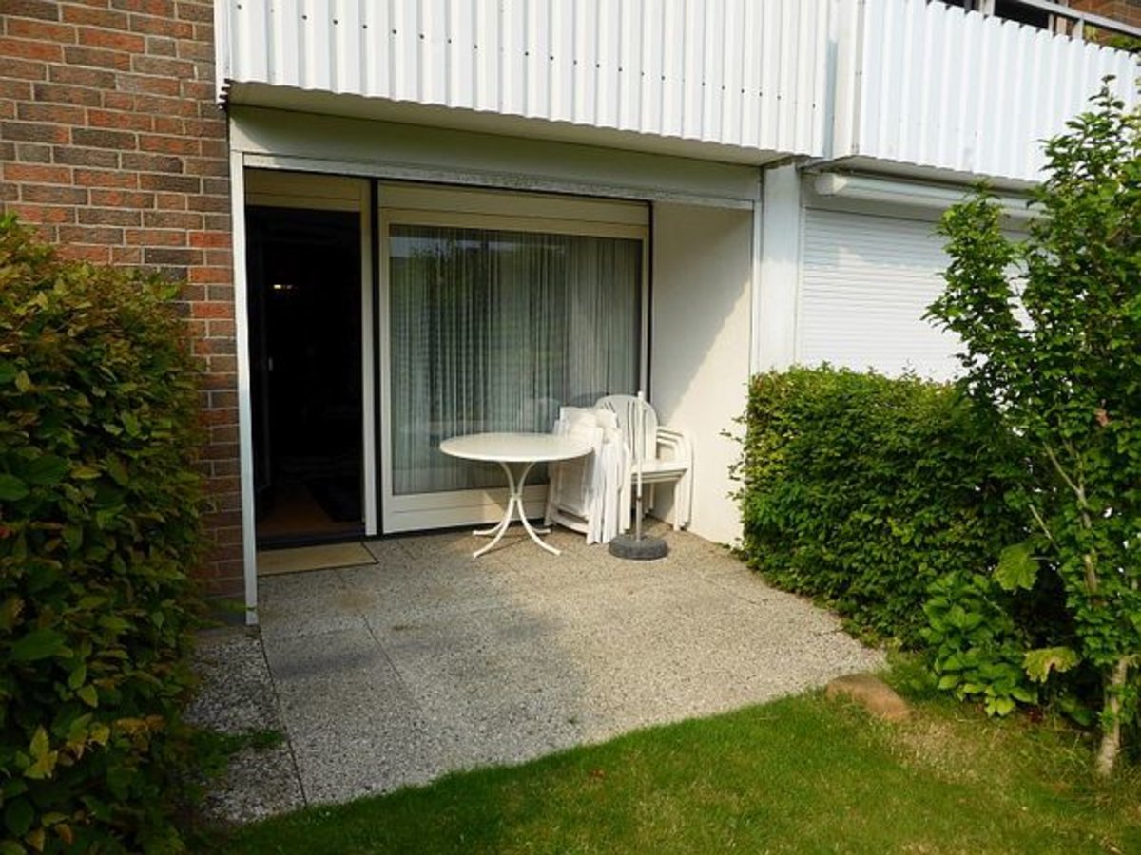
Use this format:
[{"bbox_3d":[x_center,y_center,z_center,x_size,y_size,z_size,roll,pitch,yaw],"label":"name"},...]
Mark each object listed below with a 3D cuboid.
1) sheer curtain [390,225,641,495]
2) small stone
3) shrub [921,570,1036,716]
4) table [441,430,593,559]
[{"bbox_3d":[-0.331,-0.507,5.904,1.968,1.966,0.100,-3,7,-25],"label":"sheer curtain"},{"bbox_3d":[1.180,1.053,3.103,0.210,0.110,0.320,-2,6,-20],"label":"small stone"},{"bbox_3d":[1.687,0.872,3.260,0.420,0.500,0.400,-3,7,-25],"label":"shrub"},{"bbox_3d":[-0.375,0.438,5.318,1.000,0.690,1.000,0,6,0],"label":"table"}]

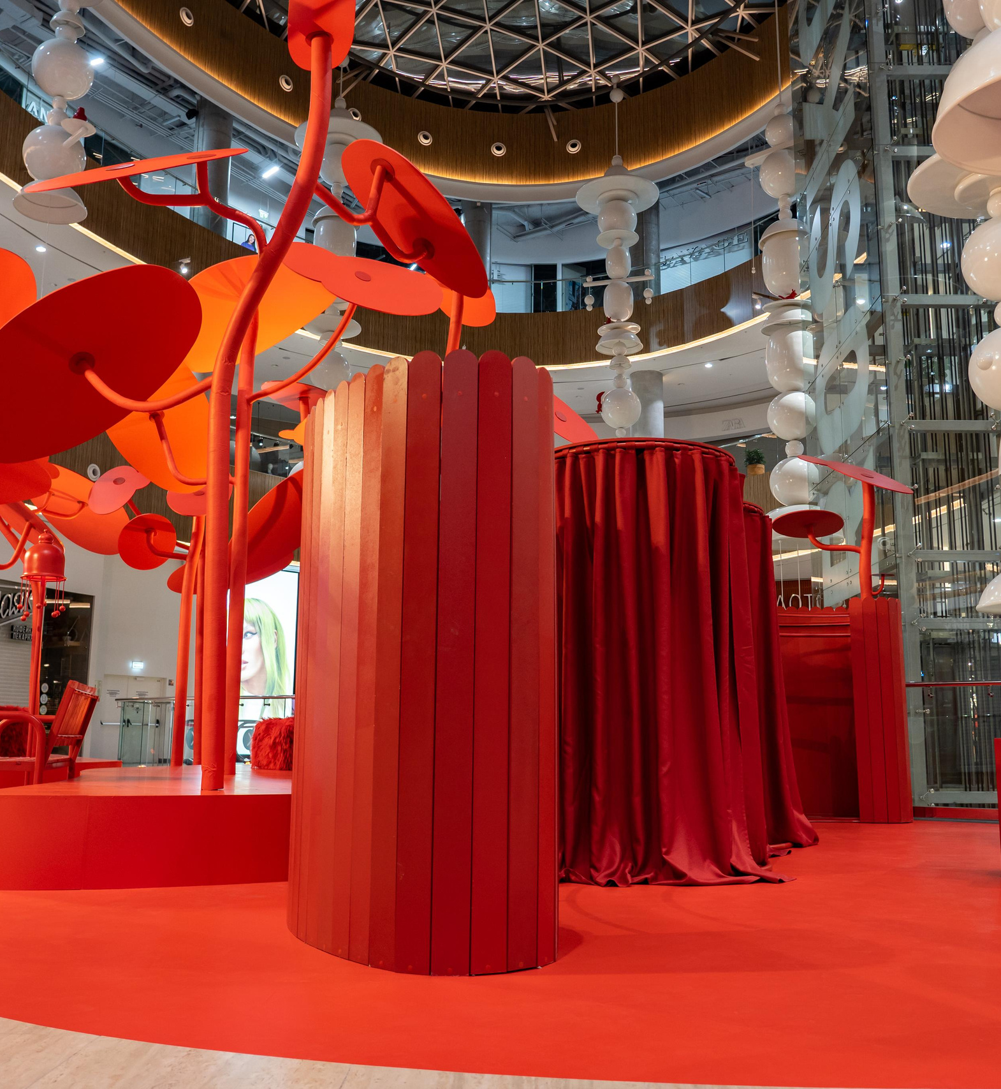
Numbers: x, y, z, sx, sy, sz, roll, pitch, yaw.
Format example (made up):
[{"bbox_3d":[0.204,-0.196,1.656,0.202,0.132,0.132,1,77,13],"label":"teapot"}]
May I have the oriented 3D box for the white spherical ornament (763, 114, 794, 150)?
[{"bbox_3d":[5.668,-8.271,21.833,0.704,0.690,0.704,0,-10,0],"label":"white spherical ornament"}]

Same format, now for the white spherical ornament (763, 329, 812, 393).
[{"bbox_3d":[5.592,-3.537,20.975,0.946,1.220,0.946,0,-10,0],"label":"white spherical ornament"}]

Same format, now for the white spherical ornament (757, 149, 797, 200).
[{"bbox_3d":[5.650,-7.359,21.668,0.978,0.958,0.978,0,-10,0],"label":"white spherical ornament"}]

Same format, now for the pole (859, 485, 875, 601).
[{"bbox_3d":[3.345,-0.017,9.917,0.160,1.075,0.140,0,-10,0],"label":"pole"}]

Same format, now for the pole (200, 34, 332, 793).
[{"bbox_3d":[-1.173,-0.739,5.437,0.584,3.857,0.360,0,-10,0],"label":"pole"}]

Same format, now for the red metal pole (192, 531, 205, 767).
[{"bbox_3d":[-2.924,0.976,10.693,0.165,2.359,0.130,0,-10,0],"label":"red metal pole"}]

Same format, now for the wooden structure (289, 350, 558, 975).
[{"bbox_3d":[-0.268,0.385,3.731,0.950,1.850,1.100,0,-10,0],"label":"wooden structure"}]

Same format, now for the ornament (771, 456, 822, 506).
[{"bbox_3d":[5.562,-1.179,20.547,0.939,0.920,0.939,0,-10,0],"label":"ornament"}]

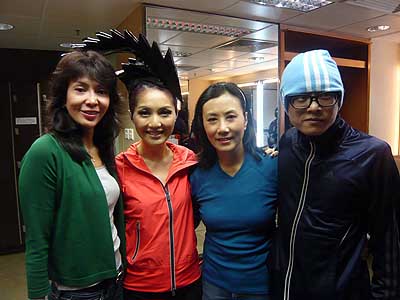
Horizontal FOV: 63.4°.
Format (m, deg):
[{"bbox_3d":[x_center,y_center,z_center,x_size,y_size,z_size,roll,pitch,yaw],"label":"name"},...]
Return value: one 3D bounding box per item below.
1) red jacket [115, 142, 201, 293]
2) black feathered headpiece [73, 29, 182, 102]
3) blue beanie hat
[{"bbox_3d":[-0.150,0.224,1.140,0.360,0.520,0.250,-4,5,-15],"label":"red jacket"},{"bbox_3d":[-0.256,-0.303,1.160,0.390,0.270,0.250,-2,5,-10],"label":"black feathered headpiece"},{"bbox_3d":[0.337,-0.208,0.970,0.190,0.190,0.235,1,8,14],"label":"blue beanie hat"}]

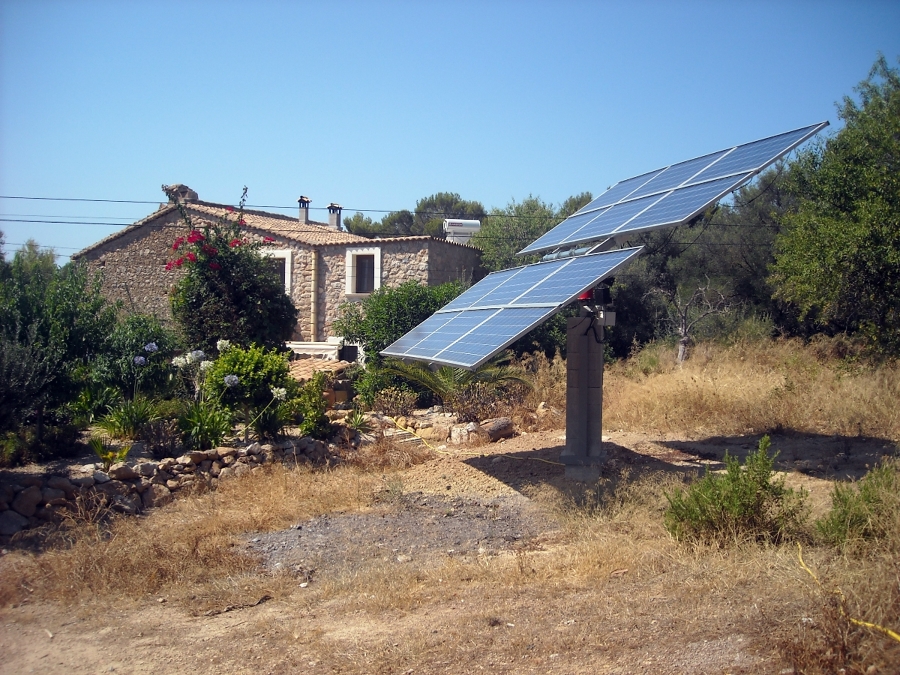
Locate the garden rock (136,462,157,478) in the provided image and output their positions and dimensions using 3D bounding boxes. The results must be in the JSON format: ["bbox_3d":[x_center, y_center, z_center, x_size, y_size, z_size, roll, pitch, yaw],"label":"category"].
[{"bbox_3d":[-3.302,1.447,9.900,0.210,0.170,0.220,1,1,23],"label":"garden rock"}]

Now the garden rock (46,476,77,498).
[{"bbox_3d":[-3.379,1.275,7.926,0.250,0.180,0.200,0,1,-27],"label":"garden rock"}]

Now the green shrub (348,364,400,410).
[{"bbox_3d":[-1.427,0.945,17.200,0.980,0.870,0.850,0,1,-5],"label":"green shrub"}]

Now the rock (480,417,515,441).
[{"bbox_3d":[0.688,1.317,13.326,0.460,0.300,0.360,0,1,-11],"label":"rock"}]

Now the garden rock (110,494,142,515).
[{"bbox_3d":[-3.352,1.725,9.400,0.260,0.200,0.310,1,1,23],"label":"garden rock"}]

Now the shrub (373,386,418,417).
[{"bbox_3d":[-0.831,0.965,13.819,0.660,0.430,0.620,0,1,0],"label":"shrub"}]

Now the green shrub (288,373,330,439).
[{"bbox_3d":[-2.053,0.994,13.300,0.620,0.960,0.600,0,1,-9],"label":"green shrub"}]

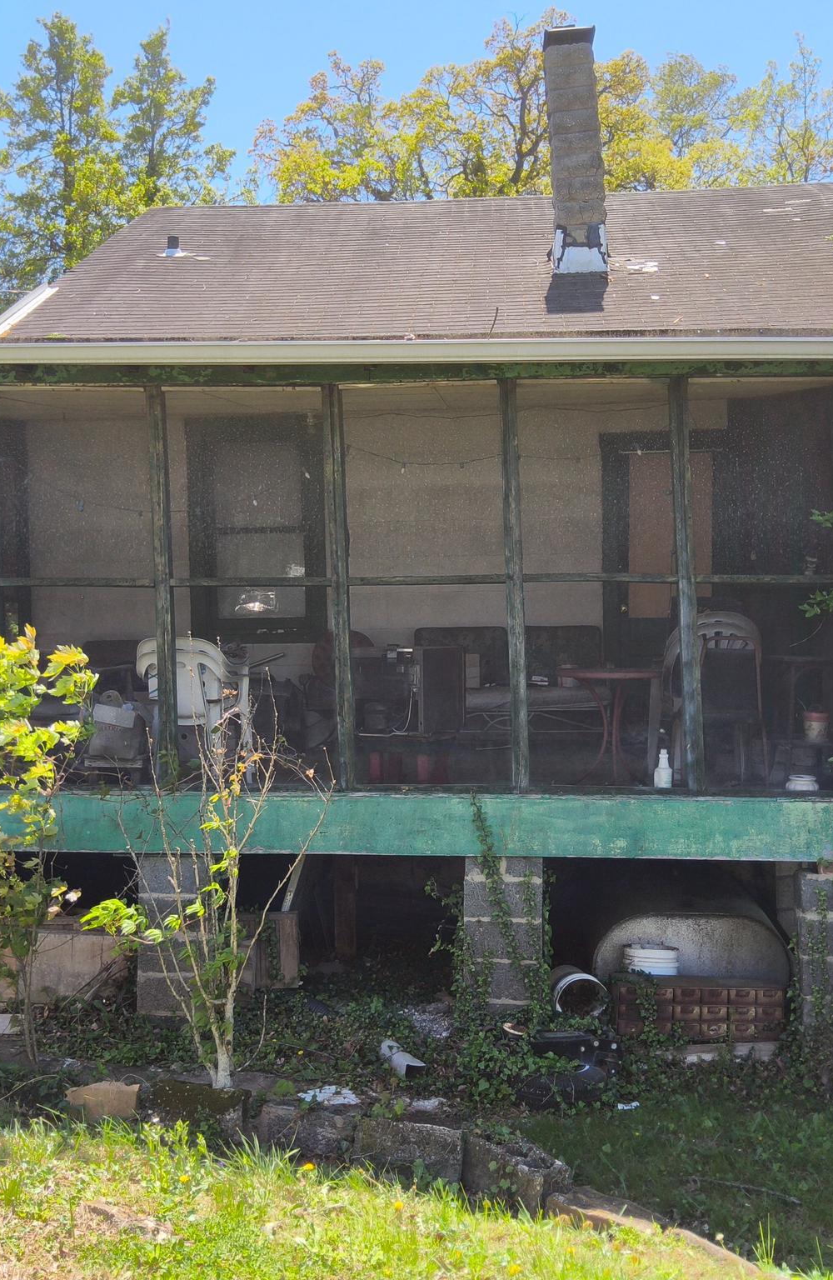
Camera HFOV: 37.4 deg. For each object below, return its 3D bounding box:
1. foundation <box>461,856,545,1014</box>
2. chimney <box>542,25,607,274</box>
[{"bbox_3d":[0.443,1.465,6.230,0.400,0.800,0.220,0,2,3],"label":"foundation"},{"bbox_3d":[1.340,-4.106,10.510,0.440,2.080,0.430,0,2,3],"label":"chimney"}]

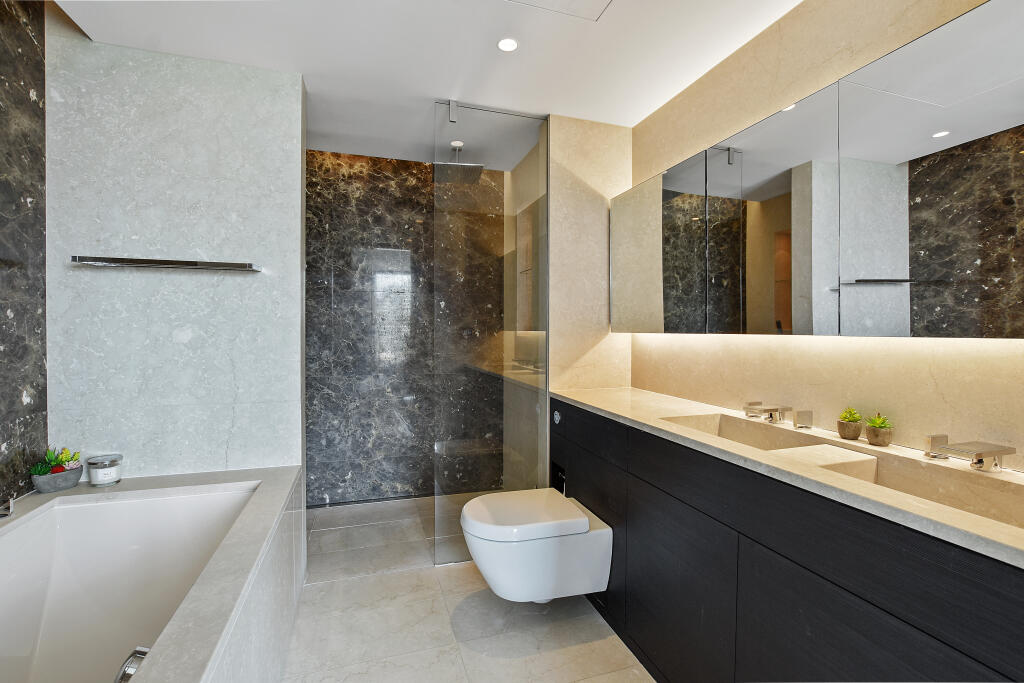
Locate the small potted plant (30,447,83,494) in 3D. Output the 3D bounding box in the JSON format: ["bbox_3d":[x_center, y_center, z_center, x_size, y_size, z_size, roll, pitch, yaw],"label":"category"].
[{"bbox_3d":[-1.713,0.484,1.608,0.140,0.156,0.076,-1,2,-45],"label":"small potted plant"}]

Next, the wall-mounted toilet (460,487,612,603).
[{"bbox_3d":[0.073,0.860,1.789,0.572,0.345,0.364,0,2,-19],"label":"wall-mounted toilet"}]

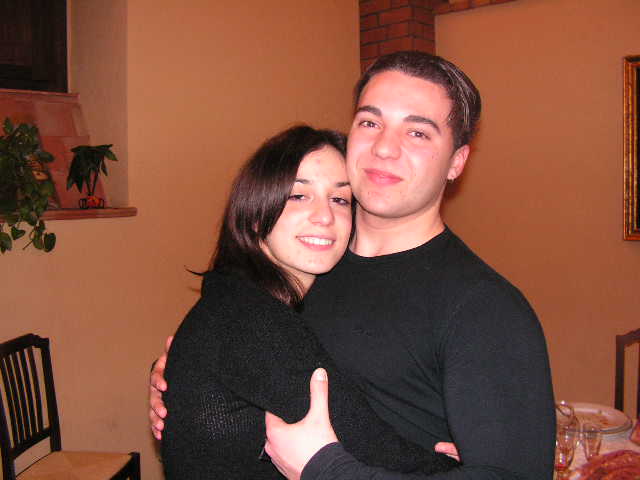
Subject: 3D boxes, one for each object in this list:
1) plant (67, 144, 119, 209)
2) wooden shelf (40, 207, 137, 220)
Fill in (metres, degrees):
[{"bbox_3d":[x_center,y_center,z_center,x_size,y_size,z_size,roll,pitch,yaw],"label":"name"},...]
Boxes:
[{"bbox_3d":[-0.954,-0.266,2.790,0.190,0.262,0.180,-2,2,-36],"label":"plant"},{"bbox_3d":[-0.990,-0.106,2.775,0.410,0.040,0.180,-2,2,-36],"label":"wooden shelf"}]

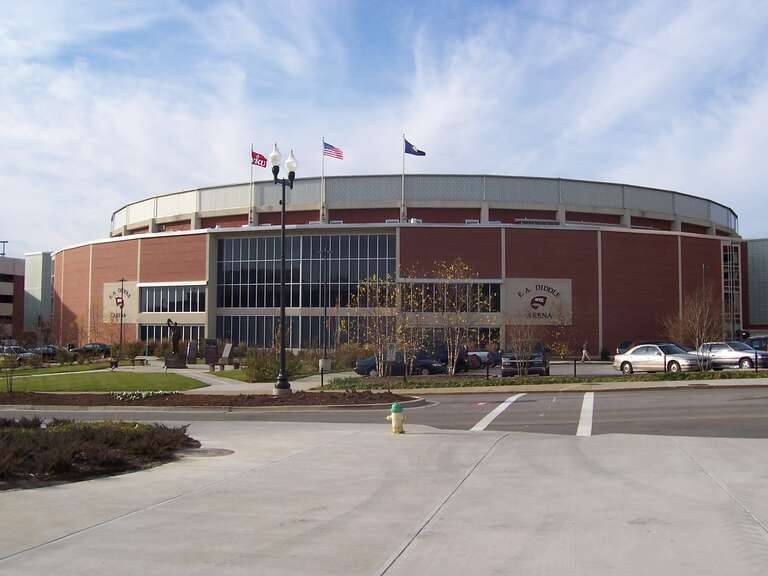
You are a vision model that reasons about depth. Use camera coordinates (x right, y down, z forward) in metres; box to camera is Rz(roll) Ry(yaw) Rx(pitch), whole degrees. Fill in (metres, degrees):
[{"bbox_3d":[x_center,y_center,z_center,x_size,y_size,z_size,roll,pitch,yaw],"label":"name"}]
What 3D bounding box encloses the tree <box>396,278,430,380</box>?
[{"bbox_3d":[1.301,1.830,36.200,1.500,4.300,1.500,0,-3,0],"label":"tree"}]

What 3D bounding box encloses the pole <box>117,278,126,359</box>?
[{"bbox_3d":[-23.736,2.735,73.964,0.900,7.200,0.400,1,-3,-6],"label":"pole"}]

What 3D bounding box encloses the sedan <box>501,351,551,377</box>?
[{"bbox_3d":[6.677,3.433,38.600,1.830,1.420,4.600,0,-4,11],"label":"sedan"}]

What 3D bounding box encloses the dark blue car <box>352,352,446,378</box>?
[{"bbox_3d":[0.879,4.152,43.830,4.900,1.380,1.800,0,-3,0],"label":"dark blue car"}]

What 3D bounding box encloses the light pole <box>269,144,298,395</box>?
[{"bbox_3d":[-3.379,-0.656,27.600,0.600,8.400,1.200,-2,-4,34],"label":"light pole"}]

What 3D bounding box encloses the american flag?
[{"bbox_3d":[-5.352,-14.572,87.000,2.200,1.900,0.500,1,-4,-11],"label":"american flag"}]

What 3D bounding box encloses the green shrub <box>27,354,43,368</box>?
[{"bbox_3d":[-22.070,4.680,51.806,1.020,0.900,1.000,0,-3,0],"label":"green shrub"}]

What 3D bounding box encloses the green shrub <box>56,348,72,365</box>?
[{"bbox_3d":[-23.364,4.994,59.802,1.300,1.170,1.250,0,-3,0],"label":"green shrub"}]

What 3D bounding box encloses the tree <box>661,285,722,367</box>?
[{"bbox_3d":[14.183,1.787,37.765,2.800,3.950,2.700,0,-3,0],"label":"tree"}]

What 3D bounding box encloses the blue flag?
[{"bbox_3d":[3.300,-14.719,86.000,2.200,1.800,0.500,1,-4,-11],"label":"blue flag"}]

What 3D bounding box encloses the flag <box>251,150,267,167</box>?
[{"bbox_3d":[-14.702,-15.090,96.399,1.750,1.750,0.350,0,-3,6],"label":"flag"}]

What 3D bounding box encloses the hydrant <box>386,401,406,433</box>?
[{"bbox_3d":[0.282,2.930,18.500,0.450,0.720,0.400,0,-3,-3],"label":"hydrant"}]

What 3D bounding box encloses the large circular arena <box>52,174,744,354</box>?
[{"bbox_3d":[3.402,0.487,141.105,111.000,20.149,112.000,0,-3,0],"label":"large circular arena"}]

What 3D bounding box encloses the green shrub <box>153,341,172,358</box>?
[{"bbox_3d":[-17.539,4.870,65.000,1.600,1.400,1.500,0,-3,0],"label":"green shrub"}]

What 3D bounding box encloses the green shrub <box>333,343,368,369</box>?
[{"bbox_3d":[-2.182,4.403,53.331,2.300,1.720,2.100,0,-3,0],"label":"green shrub"}]

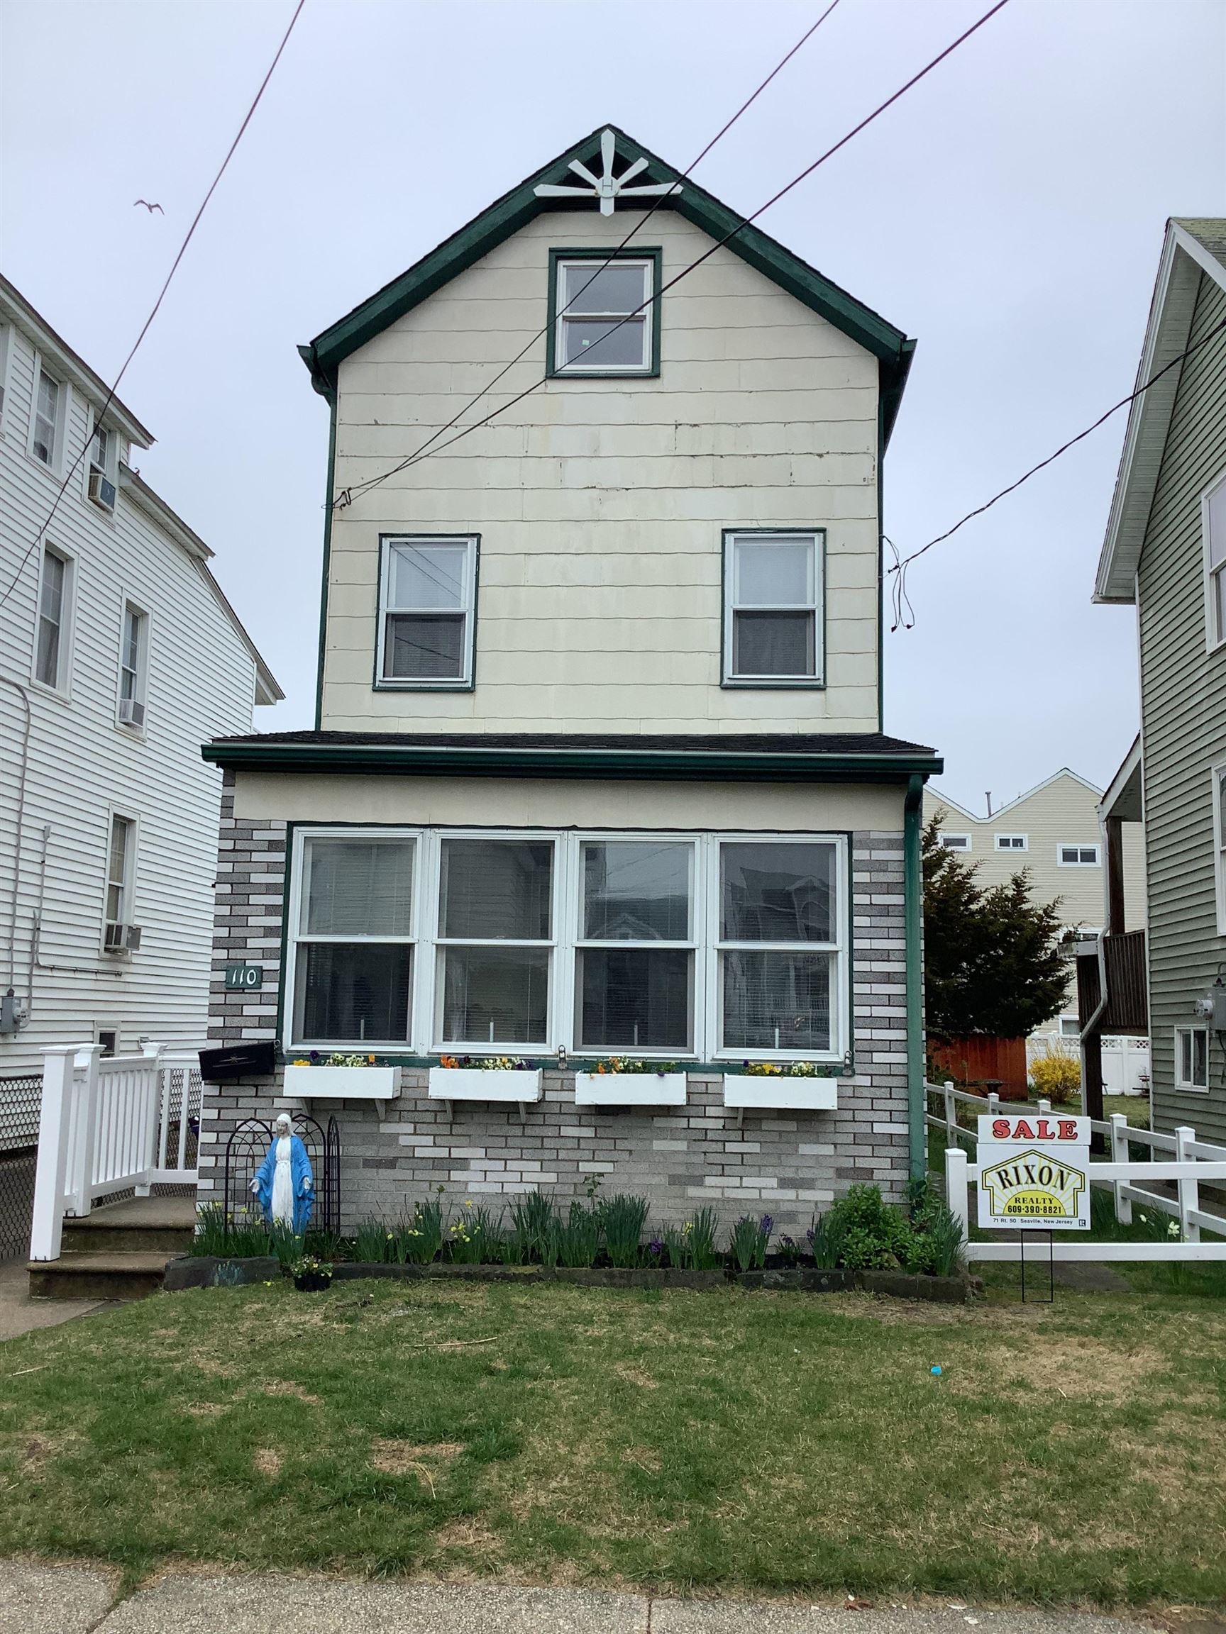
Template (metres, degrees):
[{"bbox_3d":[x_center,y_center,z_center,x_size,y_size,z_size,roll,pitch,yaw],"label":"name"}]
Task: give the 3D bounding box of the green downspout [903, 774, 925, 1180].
[{"bbox_3d":[1.807,1.051,8.688,0.100,2.560,0.160,1,-8,3],"label":"green downspout"}]

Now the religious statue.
[{"bbox_3d":[-1.911,2.118,8.455,0.390,0.805,0.240,0,-8,7],"label":"religious statue"}]

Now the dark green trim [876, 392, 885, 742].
[{"bbox_3d":[2.092,-1.978,11.388,0.060,2.730,0.100,1,-8,3],"label":"dark green trim"}]

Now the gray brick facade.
[{"bbox_3d":[-0.301,1.181,8.895,4.350,2.820,0.220,1,-8,3],"label":"gray brick facade"}]

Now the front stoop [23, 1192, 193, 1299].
[{"bbox_3d":[-2.906,2.690,9.248,0.860,0.330,2.050,1,-8,3],"label":"front stoop"}]

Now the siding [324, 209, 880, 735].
[{"bbox_3d":[-0.075,-2.790,11.659,4.335,4.350,0.200,1,-8,3],"label":"siding"}]

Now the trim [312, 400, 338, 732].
[{"bbox_3d":[-2.294,-2.013,11.662,0.090,2.730,0.100,1,-8,3],"label":"trim"}]

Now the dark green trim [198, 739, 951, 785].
[{"bbox_3d":[-0.272,-0.331,8.866,4.480,0.210,0.230,1,-8,3],"label":"dark green trim"}]

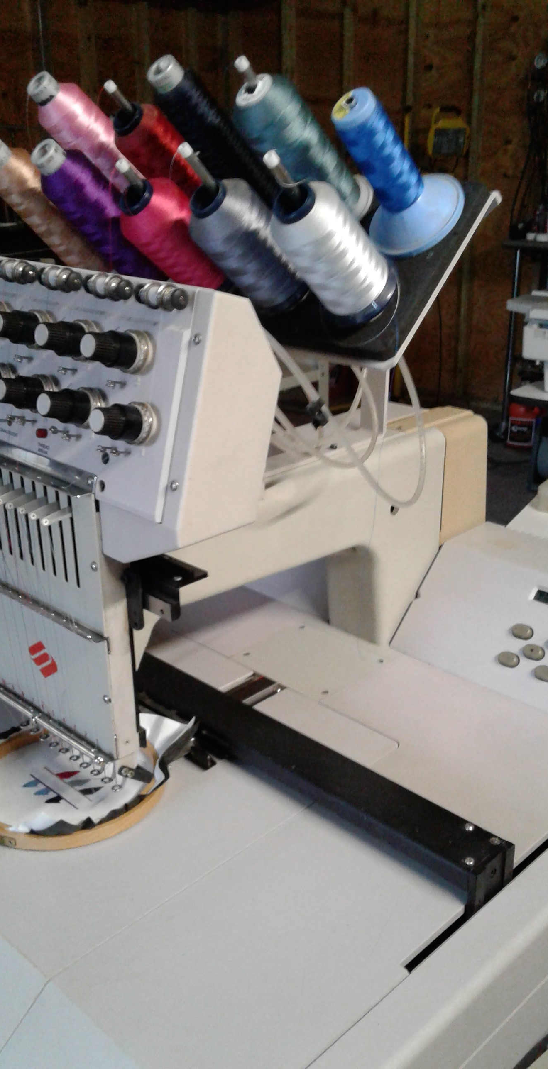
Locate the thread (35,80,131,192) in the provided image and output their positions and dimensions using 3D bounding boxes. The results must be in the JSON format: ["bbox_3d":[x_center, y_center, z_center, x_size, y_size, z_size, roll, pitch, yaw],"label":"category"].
[{"bbox_3d":[-0.174,-0.385,1.028,0.051,0.126,0.051,18,73,41],"label":"thread"}]

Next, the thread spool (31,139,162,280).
[{"bbox_3d":[-0.160,-0.295,0.949,0.051,0.162,0.051,18,73,41],"label":"thread spool"}]

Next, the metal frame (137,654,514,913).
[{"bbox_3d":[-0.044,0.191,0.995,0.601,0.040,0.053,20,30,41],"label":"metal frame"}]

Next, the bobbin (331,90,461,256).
[{"bbox_3d":[0.088,-0.294,0.803,0.087,0.120,0.087,-18,53,25],"label":"bobbin"}]

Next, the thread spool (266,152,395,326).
[{"bbox_3d":[0.034,-0.229,0.777,0.067,0.152,0.067,-18,53,25],"label":"thread spool"}]

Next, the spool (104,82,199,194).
[{"bbox_3d":[-0.111,-0.364,0.968,0.061,0.149,0.061,18,73,41],"label":"spool"}]

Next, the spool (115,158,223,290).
[{"bbox_3d":[-0.092,-0.270,0.897,0.063,0.144,0.063,18,73,41],"label":"spool"}]

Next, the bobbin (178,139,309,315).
[{"bbox_3d":[-0.021,-0.242,0.849,0.063,0.115,0.063,18,73,41],"label":"bobbin"}]

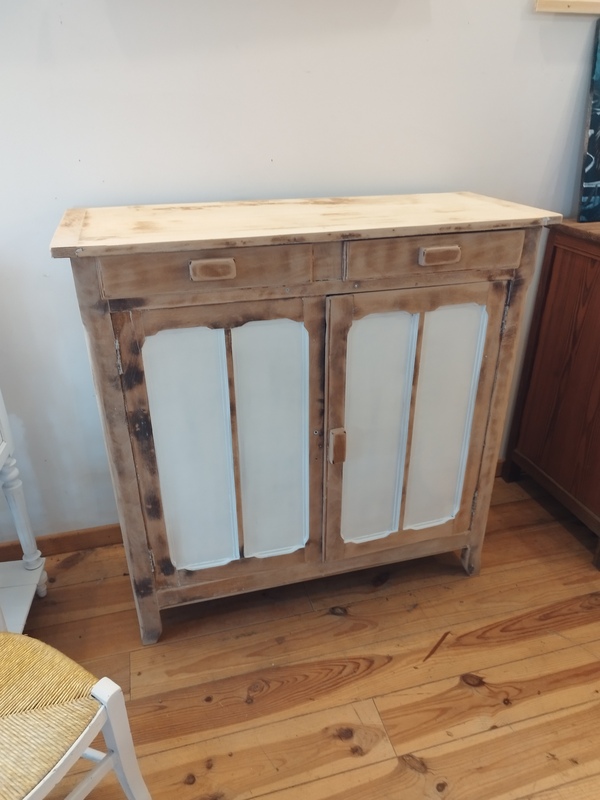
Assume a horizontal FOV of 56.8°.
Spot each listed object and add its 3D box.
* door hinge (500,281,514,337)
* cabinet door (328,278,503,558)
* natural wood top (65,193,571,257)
[{"bbox_3d":[0.480,-0.213,1.287,0.015,0.128,0.014,-7,28,-13],"label":"door hinge"},{"bbox_3d":[0.269,0.077,1.377,0.434,0.730,0.026,-7,28,-13],"label":"cabinet door"},{"bbox_3d":[0.015,-0.410,1.254,1.040,0.022,0.391,-7,28,-13],"label":"natural wood top"}]

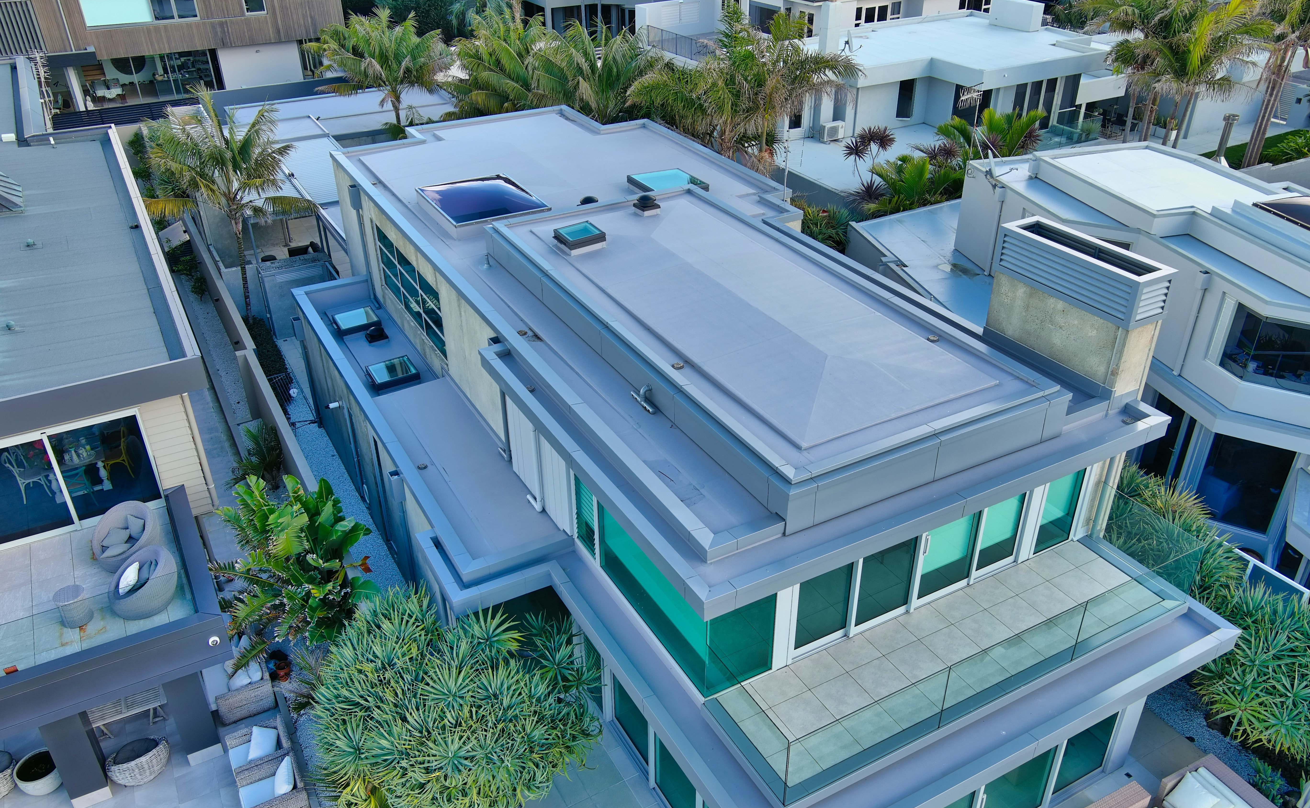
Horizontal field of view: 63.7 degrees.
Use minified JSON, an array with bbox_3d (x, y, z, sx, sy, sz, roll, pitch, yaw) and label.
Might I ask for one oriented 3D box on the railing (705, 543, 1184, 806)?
[{"bbox_3d":[3.974,2.839,13.565,6.800,1.150,1.780,-16,34,-25],"label":"railing"}]

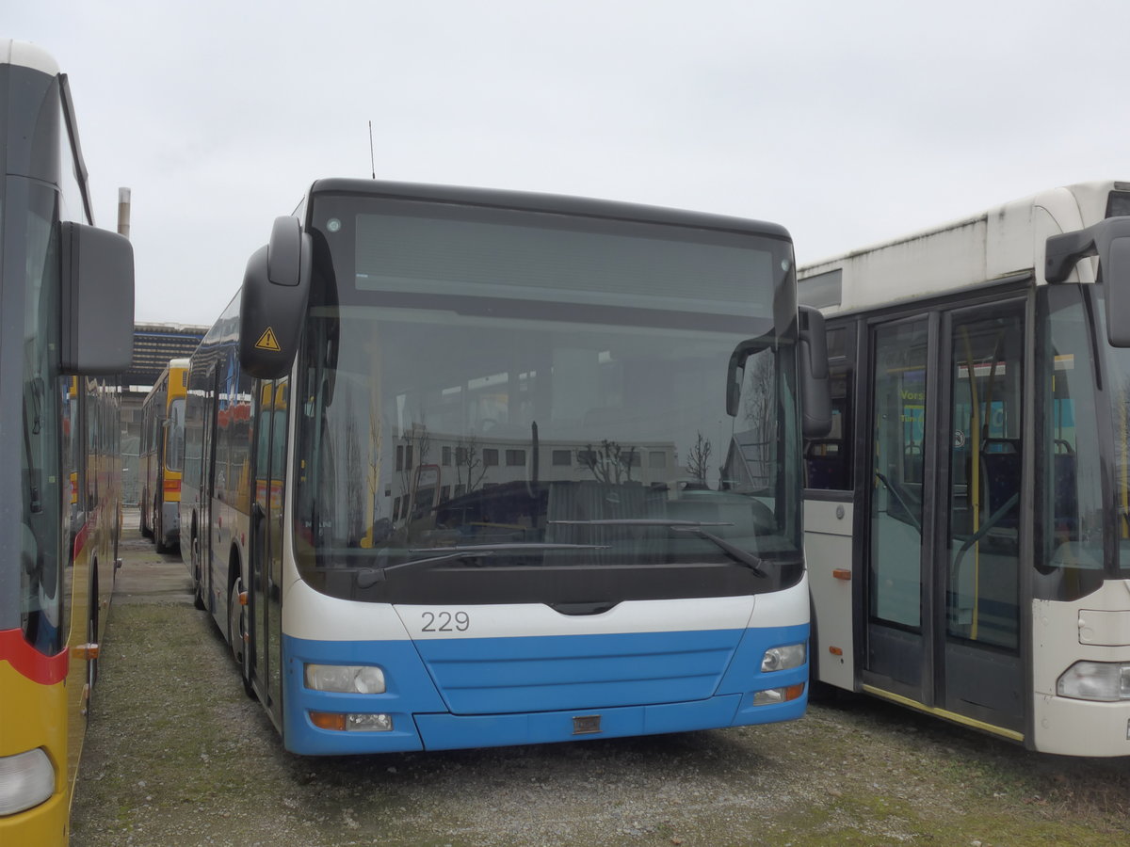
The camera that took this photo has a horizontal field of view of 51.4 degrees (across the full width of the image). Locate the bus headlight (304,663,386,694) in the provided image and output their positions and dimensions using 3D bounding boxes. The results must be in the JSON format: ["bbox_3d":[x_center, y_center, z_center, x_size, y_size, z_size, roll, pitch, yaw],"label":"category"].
[{"bbox_3d":[-0.890,1.032,4.760,0.325,0.115,0.100,1,-2,-10],"label":"bus headlight"}]

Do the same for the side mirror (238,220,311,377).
[{"bbox_3d":[-1.130,-0.487,4.585,0.260,0.625,0.190,1,-2,-7],"label":"side mirror"}]

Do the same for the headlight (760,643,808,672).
[{"bbox_3d":[1.025,1.090,5.483,0.325,0.115,0.100,2,-2,-32],"label":"headlight"}]

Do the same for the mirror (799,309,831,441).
[{"bbox_3d":[1.232,-0.261,5.859,0.210,0.640,0.180,2,-2,-33],"label":"mirror"}]

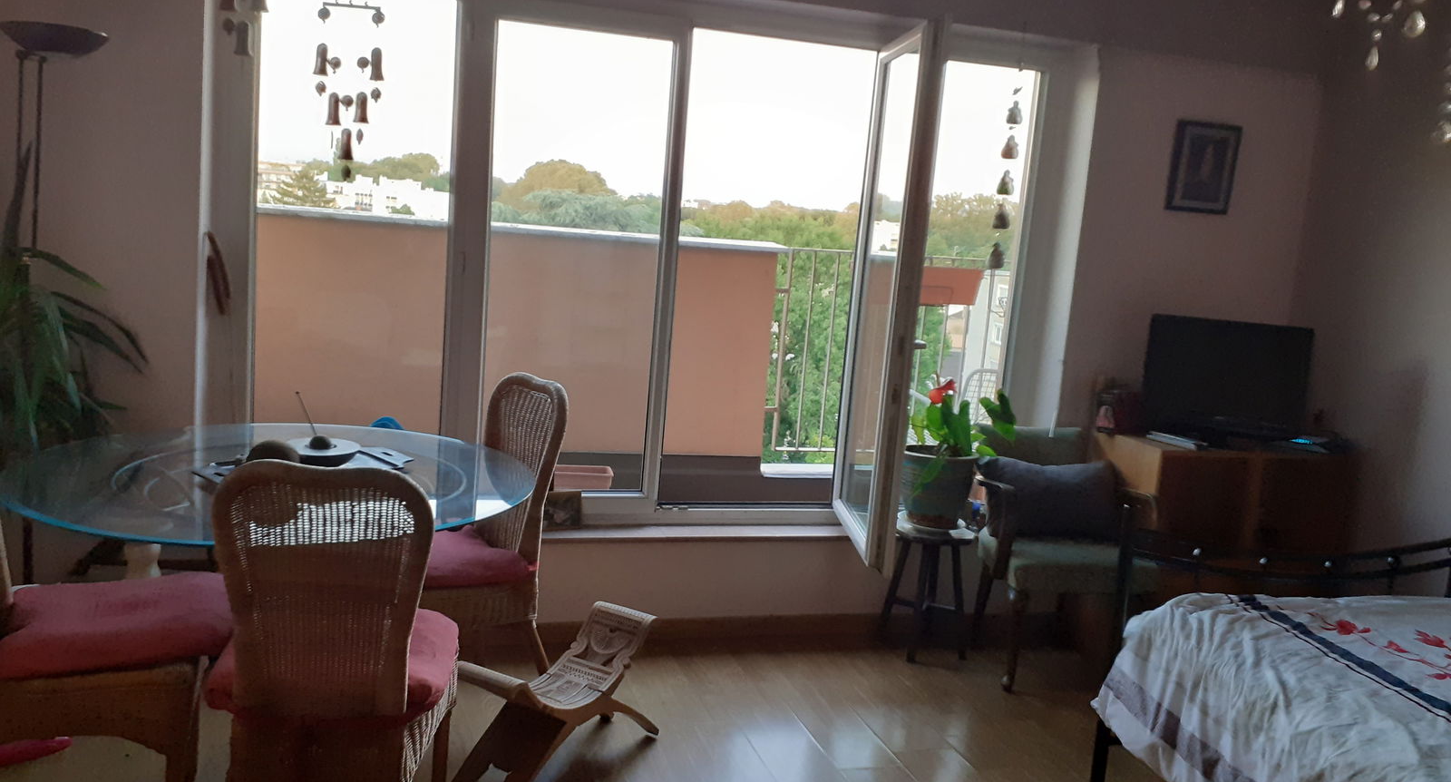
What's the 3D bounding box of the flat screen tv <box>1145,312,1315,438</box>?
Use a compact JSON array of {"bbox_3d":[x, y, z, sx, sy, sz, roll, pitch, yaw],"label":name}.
[{"bbox_3d":[1.761,-0.024,4.005,0.559,0.450,0.179,4,9,-2],"label":"flat screen tv"}]

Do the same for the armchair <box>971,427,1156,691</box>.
[{"bbox_3d":[1.157,0.572,3.959,0.539,0.775,0.514,2,10,-14],"label":"armchair"}]

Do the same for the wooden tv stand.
[{"bbox_3d":[1.797,0.574,4.236,0.805,0.790,0.364,2,10,-17],"label":"wooden tv stand"}]

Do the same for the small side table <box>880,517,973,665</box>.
[{"bbox_3d":[0.710,0.696,3.990,0.298,0.447,0.298,2,10,-17],"label":"small side table"}]

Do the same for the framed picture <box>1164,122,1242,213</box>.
[{"bbox_3d":[1.754,-0.821,4.152,0.291,0.328,0.022,2,10,-17],"label":"framed picture"}]

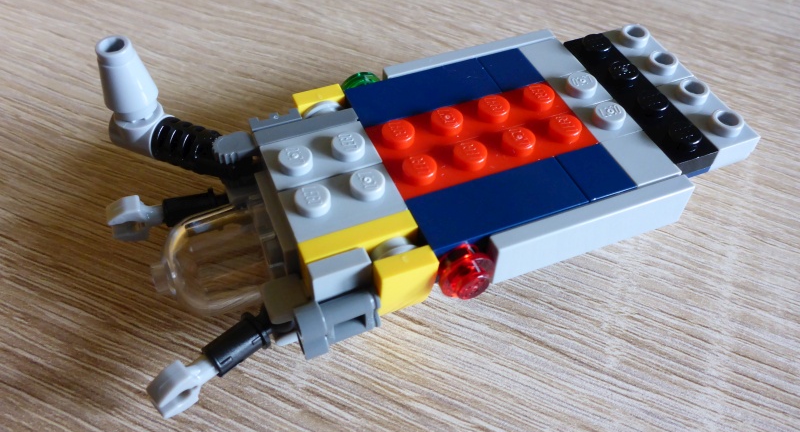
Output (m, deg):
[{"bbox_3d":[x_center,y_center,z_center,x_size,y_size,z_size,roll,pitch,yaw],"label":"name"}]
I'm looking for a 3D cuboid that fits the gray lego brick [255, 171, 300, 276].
[{"bbox_3d":[-0.017,0.001,0.095,0.003,0.008,0.016,-17,53,-16],"label":"gray lego brick"}]

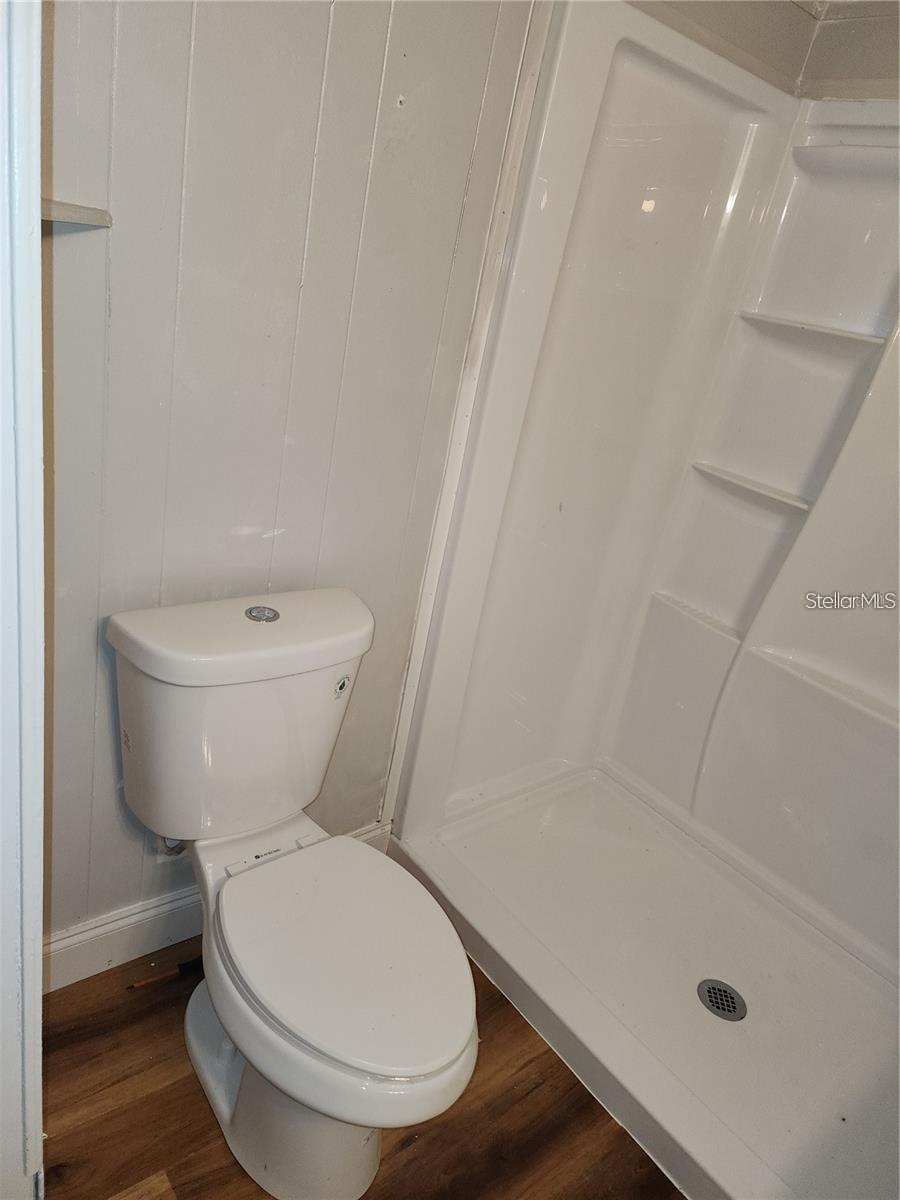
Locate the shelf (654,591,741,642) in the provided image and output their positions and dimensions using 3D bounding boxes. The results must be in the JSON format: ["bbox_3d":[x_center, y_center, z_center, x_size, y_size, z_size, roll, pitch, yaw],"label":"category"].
[{"bbox_3d":[0.676,0.054,2.167,0.061,0.024,0.285,-8,29,-39],"label":"shelf"}]

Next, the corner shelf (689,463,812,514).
[{"bbox_3d":[0.750,-0.277,1.982,0.104,0.027,0.329,-8,29,-39],"label":"corner shelf"}]

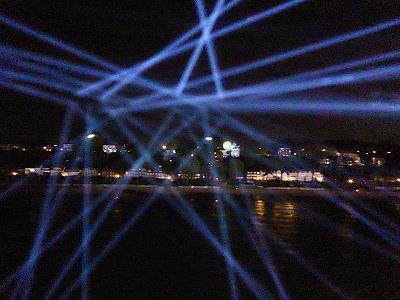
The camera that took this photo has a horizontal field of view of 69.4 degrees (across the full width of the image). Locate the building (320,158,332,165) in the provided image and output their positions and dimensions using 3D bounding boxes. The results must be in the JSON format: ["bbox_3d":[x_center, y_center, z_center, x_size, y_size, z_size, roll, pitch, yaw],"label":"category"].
[{"bbox_3d":[142.300,12.940,324.980,12.630,6.650,9.970,-1,-6,10],"label":"building"}]

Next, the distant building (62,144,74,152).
[{"bbox_3d":[-166.420,-2.530,365.610,14.210,8.720,11.210,1,-6,-10],"label":"distant building"}]

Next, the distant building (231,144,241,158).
[{"bbox_3d":[42.330,0.890,344.500,11.180,17.060,9.000,0,-6,3],"label":"distant building"}]

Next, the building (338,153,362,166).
[{"bbox_3d":[170.350,11.320,327.000,25.250,14.400,14.000,-1,-6,12],"label":"building"}]

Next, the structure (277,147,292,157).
[{"bbox_3d":[104.980,2.470,356.810,17.260,10.900,13.630,-1,-6,7],"label":"structure"}]

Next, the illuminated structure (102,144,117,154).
[{"bbox_3d":[-111.630,-0.310,356.360,16.110,10.300,12.720,1,-6,-7],"label":"illuminated structure"}]

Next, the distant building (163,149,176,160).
[{"bbox_3d":[-36.550,5.690,346.180,15.650,12.360,12.360,0,-6,-2],"label":"distant building"}]

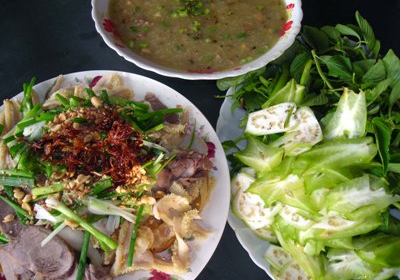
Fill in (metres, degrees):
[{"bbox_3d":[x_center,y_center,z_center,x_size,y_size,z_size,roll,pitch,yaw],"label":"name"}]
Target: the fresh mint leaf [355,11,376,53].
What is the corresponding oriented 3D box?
[{"bbox_3d":[0.194,-0.128,0.515,0.015,0.008,0.053,-19,83,-13],"label":"fresh mint leaf"}]

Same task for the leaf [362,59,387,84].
[{"bbox_3d":[0.178,-0.072,0.452,0.016,0.013,0.028,40,65,21],"label":"leaf"}]

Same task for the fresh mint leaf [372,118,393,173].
[{"bbox_3d":[0.178,0.005,0.433,0.011,0.012,0.064,2,62,-2],"label":"fresh mint leaf"}]

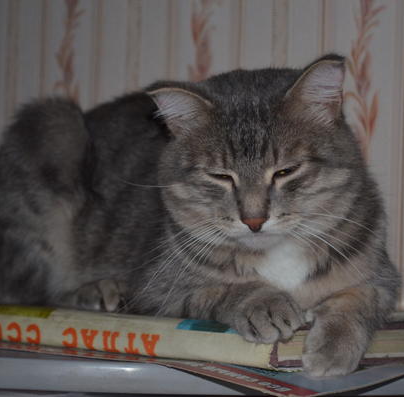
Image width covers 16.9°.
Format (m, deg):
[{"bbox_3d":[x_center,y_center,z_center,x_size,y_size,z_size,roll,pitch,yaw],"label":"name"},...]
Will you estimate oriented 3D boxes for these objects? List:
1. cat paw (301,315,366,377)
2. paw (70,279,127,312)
[{"bbox_3d":[0.071,0.079,0.735,0.032,0.033,0.036,1,-3,12],"label":"cat paw"},{"bbox_3d":[-0.064,0.060,0.845,0.030,0.021,0.038,4,-4,-30],"label":"paw"}]

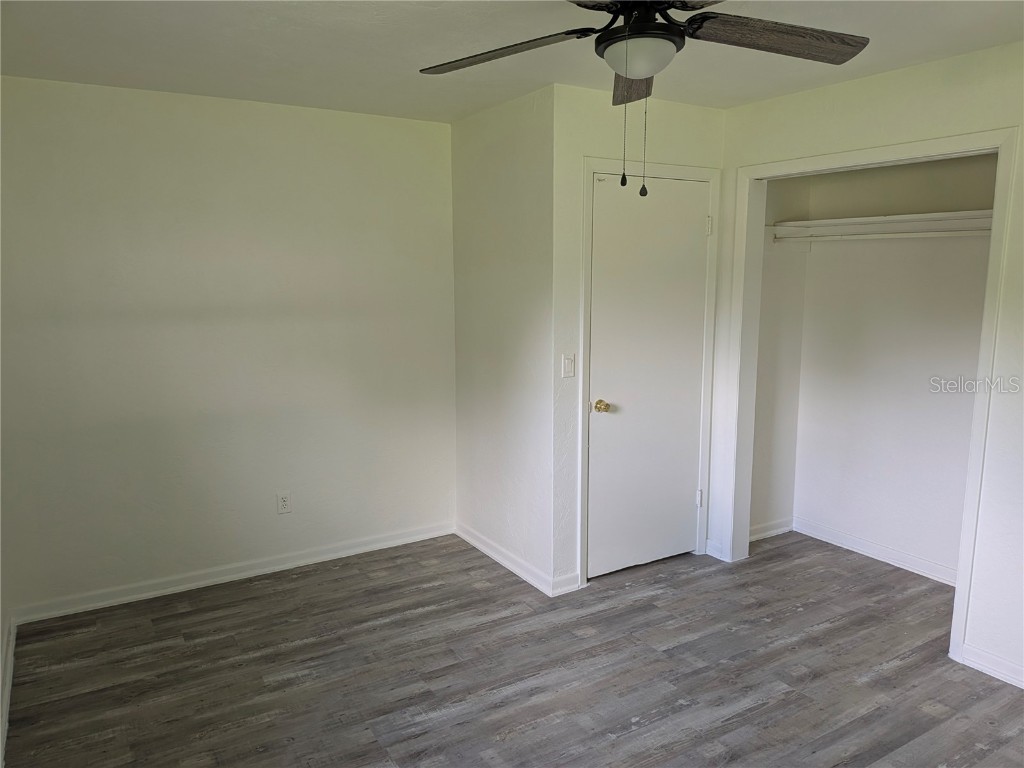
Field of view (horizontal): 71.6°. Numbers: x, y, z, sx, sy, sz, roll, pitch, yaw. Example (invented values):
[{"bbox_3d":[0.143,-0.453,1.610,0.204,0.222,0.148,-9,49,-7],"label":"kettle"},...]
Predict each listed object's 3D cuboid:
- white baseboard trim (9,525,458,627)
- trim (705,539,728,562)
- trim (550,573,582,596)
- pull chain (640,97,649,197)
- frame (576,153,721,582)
[{"bbox_3d":[-1.312,0.972,3.818,2.270,0.089,0.015,-6,11,-31],"label":"white baseboard trim"},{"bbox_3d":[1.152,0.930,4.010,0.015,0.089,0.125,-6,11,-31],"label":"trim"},{"bbox_3d":[0.266,1.006,3.571,0.173,0.089,0.015,-6,11,-31],"label":"trim"},{"bbox_3d":[0.382,-0.693,2.040,0.020,0.300,0.020,0,9,0],"label":"pull chain"},{"bbox_3d":[0.697,-0.048,3.709,0.900,2.120,0.100,-6,11,-31],"label":"frame"}]

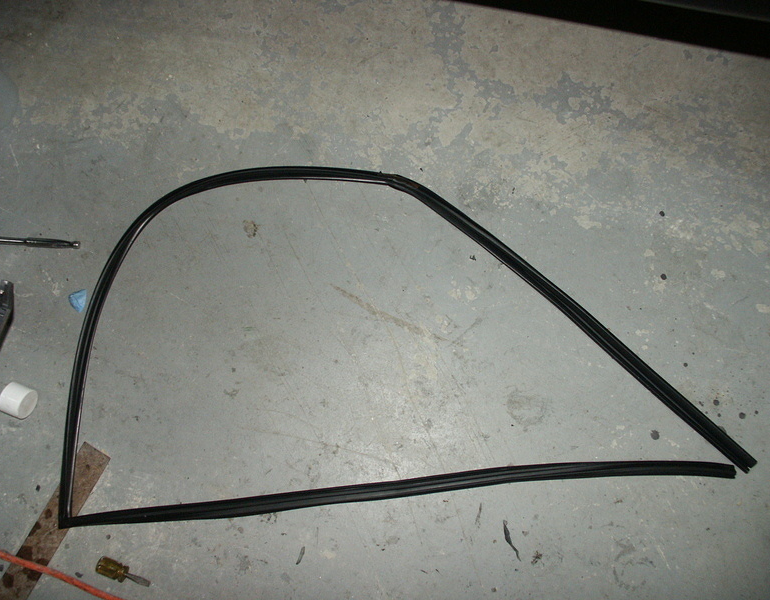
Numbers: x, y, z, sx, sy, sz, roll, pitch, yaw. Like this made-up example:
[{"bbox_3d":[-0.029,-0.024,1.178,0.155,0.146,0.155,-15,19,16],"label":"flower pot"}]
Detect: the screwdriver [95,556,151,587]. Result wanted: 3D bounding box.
[{"bbox_3d":[-0.372,0.391,0.954,0.084,0.024,0.024,18,76,5],"label":"screwdriver"}]

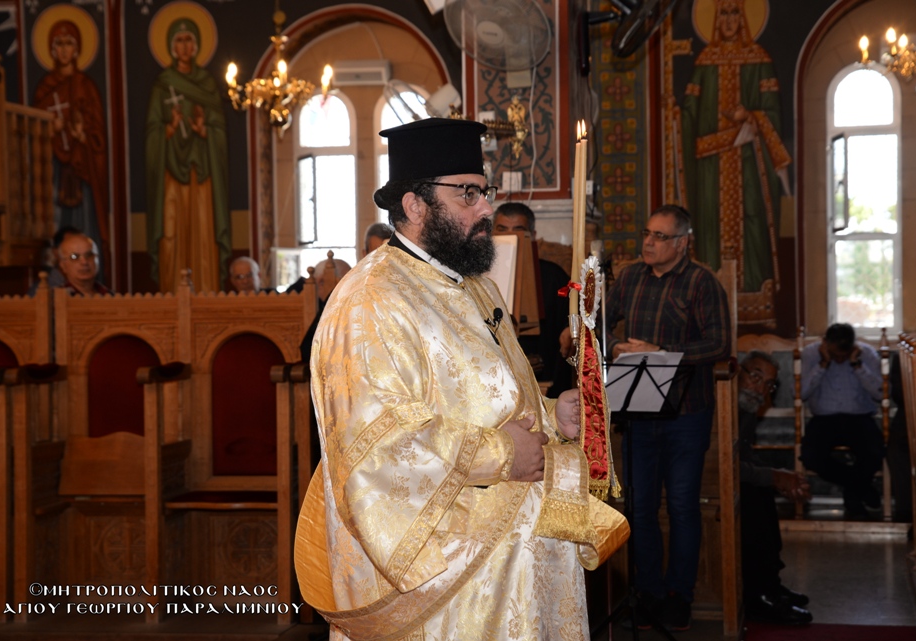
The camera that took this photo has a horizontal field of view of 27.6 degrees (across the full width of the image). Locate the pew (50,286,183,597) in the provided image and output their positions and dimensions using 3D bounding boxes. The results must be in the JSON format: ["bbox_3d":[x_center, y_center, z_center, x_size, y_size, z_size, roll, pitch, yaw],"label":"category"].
[{"bbox_3d":[-1.571,0.572,8.257,0.640,1.460,0.500,-1,0,11],"label":"pew"}]

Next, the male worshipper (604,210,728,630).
[{"bbox_3d":[0.870,0.392,7.750,0.510,1.740,0.350,-1,0,30],"label":"male worshipper"}]

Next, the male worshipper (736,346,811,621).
[{"bbox_3d":[1.240,0.760,8.500,0.760,1.220,0.520,-1,0,15],"label":"male worshipper"}]

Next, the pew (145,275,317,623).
[{"bbox_3d":[-0.993,0.544,8.187,0.640,1.500,0.500,-1,0,11],"label":"pew"}]

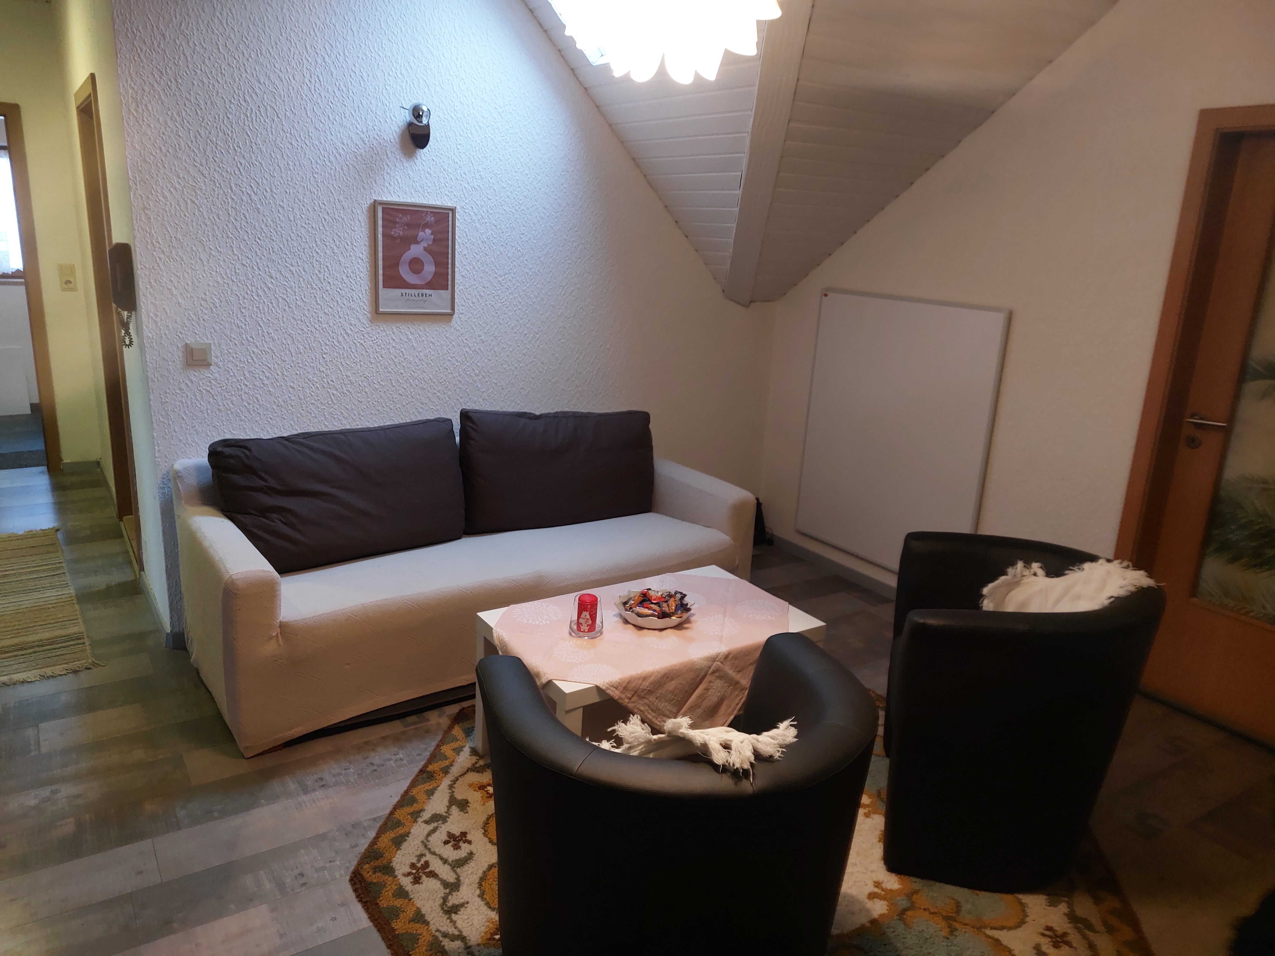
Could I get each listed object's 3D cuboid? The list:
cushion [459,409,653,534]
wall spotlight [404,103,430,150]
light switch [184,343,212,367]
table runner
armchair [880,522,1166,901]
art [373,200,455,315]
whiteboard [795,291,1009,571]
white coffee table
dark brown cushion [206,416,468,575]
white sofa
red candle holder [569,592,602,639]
[{"bbox_3d":[-0.342,-0.054,3.695,0.840,0.460,0.190,-7,8,-34],"label":"cushion"},{"bbox_3d":[-0.807,-1.325,3.330,0.083,0.161,0.100,-6,17,-32],"label":"wall spotlight"},{"bbox_3d":[-1.536,-0.434,3.095,0.081,0.081,0.022,-7,18,-34],"label":"light switch"},{"bbox_3d":[0.042,0.550,2.691,0.940,0.280,0.580,-7,18,-33],"label":"table runner"},{"bbox_3d":[1.021,0.612,2.459,0.640,0.715,0.730,7,15,15],"label":"armchair"},{"bbox_3d":[-0.864,-0.851,3.449,0.320,0.420,0.020,-7,18,-34],"label":"art"},{"bbox_3d":[1.146,-0.196,4.018,0.020,1.220,1.015,-7,18,-33],"label":"whiteboard"},{"bbox_3d":[0.037,0.642,2.715,0.900,0.450,0.550,-7,18,-33],"label":"white coffee table"},{"bbox_3d":[-1.070,0.055,3.201,0.850,0.460,0.190,-7,8,-34],"label":"dark brown cushion"},{"bbox_3d":[-0.586,0.280,3.417,2.000,0.735,0.865,-7,18,-34],"label":"white sofa"},{"bbox_3d":[-0.145,0.394,2.532,0.097,0.104,0.097,3,15,-1],"label":"red candle holder"}]

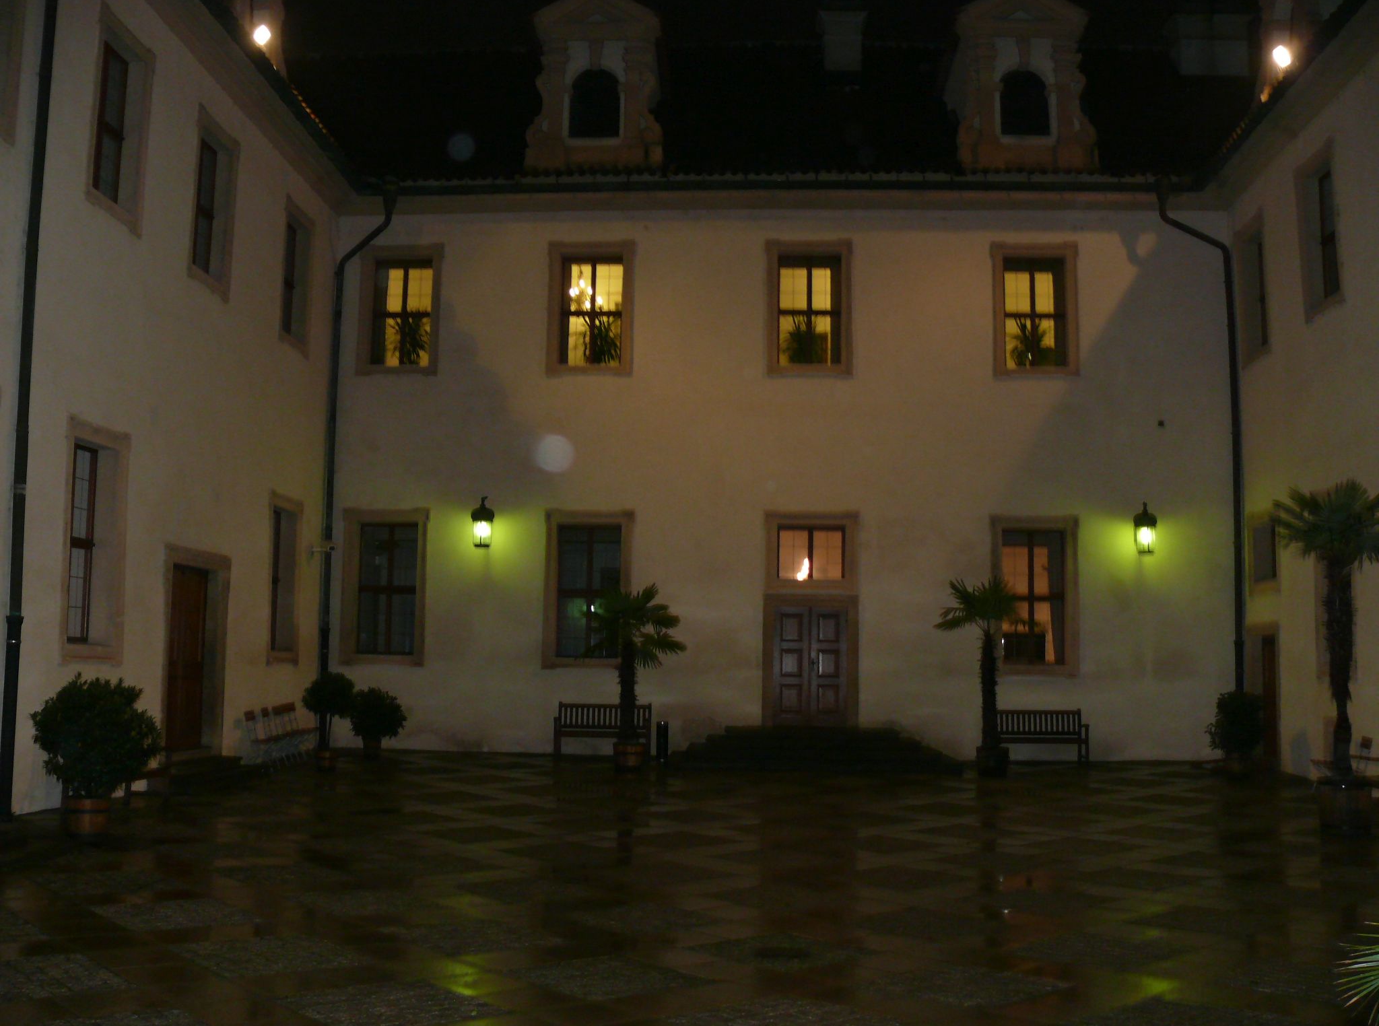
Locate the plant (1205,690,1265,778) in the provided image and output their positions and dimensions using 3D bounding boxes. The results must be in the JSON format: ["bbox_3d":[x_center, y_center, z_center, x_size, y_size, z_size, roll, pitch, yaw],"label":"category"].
[{"bbox_3d":[7.782,3.157,19.907,0.808,1.244,0.808,0,-6,3],"label":"plant"}]

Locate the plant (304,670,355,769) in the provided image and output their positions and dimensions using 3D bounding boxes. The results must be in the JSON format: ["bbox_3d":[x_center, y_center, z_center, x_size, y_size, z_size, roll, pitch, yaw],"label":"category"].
[{"bbox_3d":[-5.101,2.930,19.737,0.748,1.383,0.748,0,-6,3],"label":"plant"}]

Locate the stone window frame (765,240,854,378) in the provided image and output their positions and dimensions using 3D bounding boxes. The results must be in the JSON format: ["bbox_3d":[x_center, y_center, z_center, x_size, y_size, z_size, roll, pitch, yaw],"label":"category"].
[{"bbox_3d":[2.030,-3.453,23.627,1.460,2.348,0.250,0,-6,3],"label":"stone window frame"}]

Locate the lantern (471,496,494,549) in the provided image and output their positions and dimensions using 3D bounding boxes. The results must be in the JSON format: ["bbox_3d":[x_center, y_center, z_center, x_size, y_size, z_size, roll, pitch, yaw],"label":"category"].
[{"bbox_3d":[-3.770,0.172,25.523,0.427,0.950,0.550,0,-6,3],"label":"lantern"}]

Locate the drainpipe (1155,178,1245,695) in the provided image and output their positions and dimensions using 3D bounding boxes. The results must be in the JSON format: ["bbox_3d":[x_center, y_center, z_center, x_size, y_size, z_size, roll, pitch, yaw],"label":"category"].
[{"bbox_3d":[8.646,-0.789,23.532,1.440,9.905,0.700,0,-6,3],"label":"drainpipe"}]

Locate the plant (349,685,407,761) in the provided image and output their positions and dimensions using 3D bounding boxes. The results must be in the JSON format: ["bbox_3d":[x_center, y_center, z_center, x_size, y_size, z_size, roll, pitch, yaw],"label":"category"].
[{"bbox_3d":[-4.745,3.202,21.251,0.870,1.108,0.870,0,-6,3],"label":"plant"}]

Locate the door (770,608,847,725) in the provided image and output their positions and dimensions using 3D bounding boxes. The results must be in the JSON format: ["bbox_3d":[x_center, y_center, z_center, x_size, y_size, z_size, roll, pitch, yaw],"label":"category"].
[{"bbox_3d":[2.195,2.794,25.372,1.330,2.148,0.120,0,-6,3],"label":"door"}]

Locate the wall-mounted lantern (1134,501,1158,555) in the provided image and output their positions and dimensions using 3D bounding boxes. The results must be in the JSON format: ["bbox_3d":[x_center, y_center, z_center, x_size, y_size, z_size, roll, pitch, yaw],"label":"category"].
[{"bbox_3d":[7.702,0.249,23.538,0.395,0.905,0.500,0,-6,3],"label":"wall-mounted lantern"}]

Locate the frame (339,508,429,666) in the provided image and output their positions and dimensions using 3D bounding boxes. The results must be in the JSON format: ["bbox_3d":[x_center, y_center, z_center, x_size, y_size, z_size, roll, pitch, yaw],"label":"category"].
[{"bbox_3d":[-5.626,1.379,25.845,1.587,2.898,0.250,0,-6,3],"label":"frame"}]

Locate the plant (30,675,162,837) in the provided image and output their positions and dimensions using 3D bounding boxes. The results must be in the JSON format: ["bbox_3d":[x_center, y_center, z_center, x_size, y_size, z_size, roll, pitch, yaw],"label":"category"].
[{"bbox_3d":[-5.162,2.105,12.124,1.139,1.343,1.139,0,-6,3],"label":"plant"}]

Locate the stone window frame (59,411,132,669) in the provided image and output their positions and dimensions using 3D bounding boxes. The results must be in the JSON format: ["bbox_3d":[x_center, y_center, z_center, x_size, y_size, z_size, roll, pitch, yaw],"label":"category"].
[{"bbox_3d":[-6.595,0.355,15.310,0.250,2.607,1.442,0,-6,3],"label":"stone window frame"}]

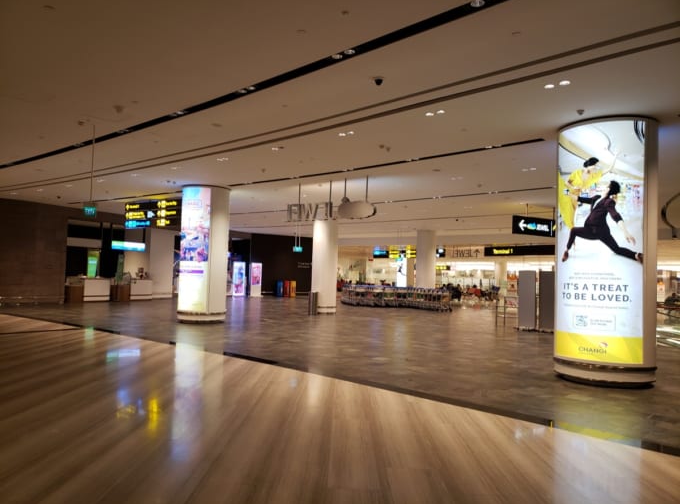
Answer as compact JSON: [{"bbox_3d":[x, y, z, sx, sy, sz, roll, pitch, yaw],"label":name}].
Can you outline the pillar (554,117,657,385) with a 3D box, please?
[{"bbox_3d":[4.441,0.007,8.563,1.480,4.200,1.480,0,-3,39],"label":"pillar"}]

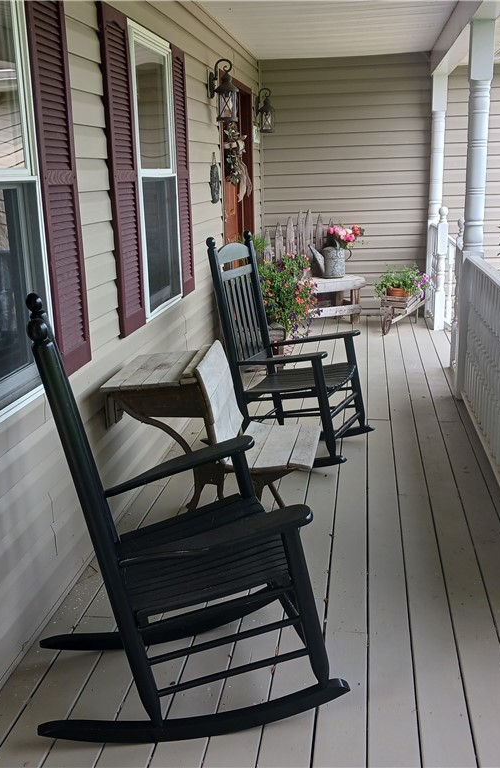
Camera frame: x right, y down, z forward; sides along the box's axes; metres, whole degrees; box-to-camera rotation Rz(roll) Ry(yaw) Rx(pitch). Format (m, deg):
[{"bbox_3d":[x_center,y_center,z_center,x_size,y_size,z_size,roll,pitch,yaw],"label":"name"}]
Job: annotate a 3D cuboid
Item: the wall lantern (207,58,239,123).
[{"bbox_3d":[-0.172,-1.989,5.428,0.199,0.393,0.169,1,15,8],"label":"wall lantern"}]

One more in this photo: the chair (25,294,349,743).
[{"bbox_3d":[-0.197,0.349,2.240,0.860,1.197,0.667,-5,16,-13],"label":"chair"}]

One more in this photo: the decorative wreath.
[{"bbox_3d":[-0.106,-1.809,6.557,0.159,0.587,0.398,1,15,8],"label":"decorative wreath"}]

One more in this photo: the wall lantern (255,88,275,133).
[{"bbox_3d":[0.152,-2.578,7.554,0.189,0.393,0.169,1,15,8],"label":"wall lantern"}]

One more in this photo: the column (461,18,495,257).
[{"bbox_3d":[1.403,-1.502,4.920,0.126,1.364,0.126,1,15,8],"label":"column"}]

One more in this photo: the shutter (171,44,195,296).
[{"bbox_3d":[-0.393,-1.230,4.710,0.035,1.384,0.329,1,15,8],"label":"shutter"}]

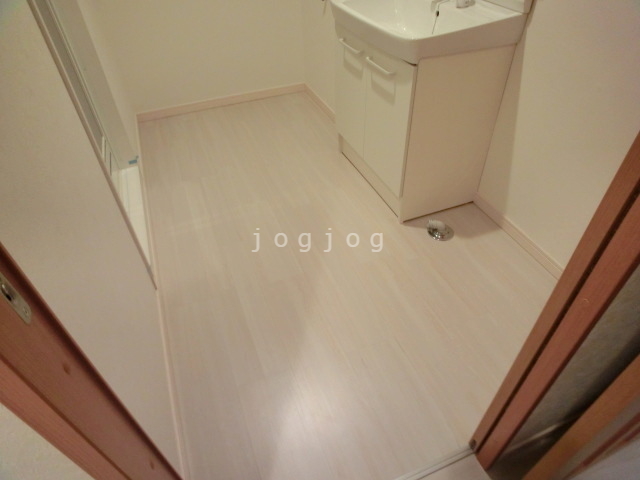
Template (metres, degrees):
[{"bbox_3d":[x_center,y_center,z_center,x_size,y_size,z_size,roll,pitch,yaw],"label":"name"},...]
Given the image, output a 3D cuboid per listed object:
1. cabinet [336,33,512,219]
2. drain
[{"bbox_3d":[0.418,-0.617,1.885,0.439,0.720,0.712,-16,43,-14],"label":"cabinet"},{"bbox_3d":[0.546,-0.064,1.743,0.120,0.065,0.120,7,42,12],"label":"drain"}]

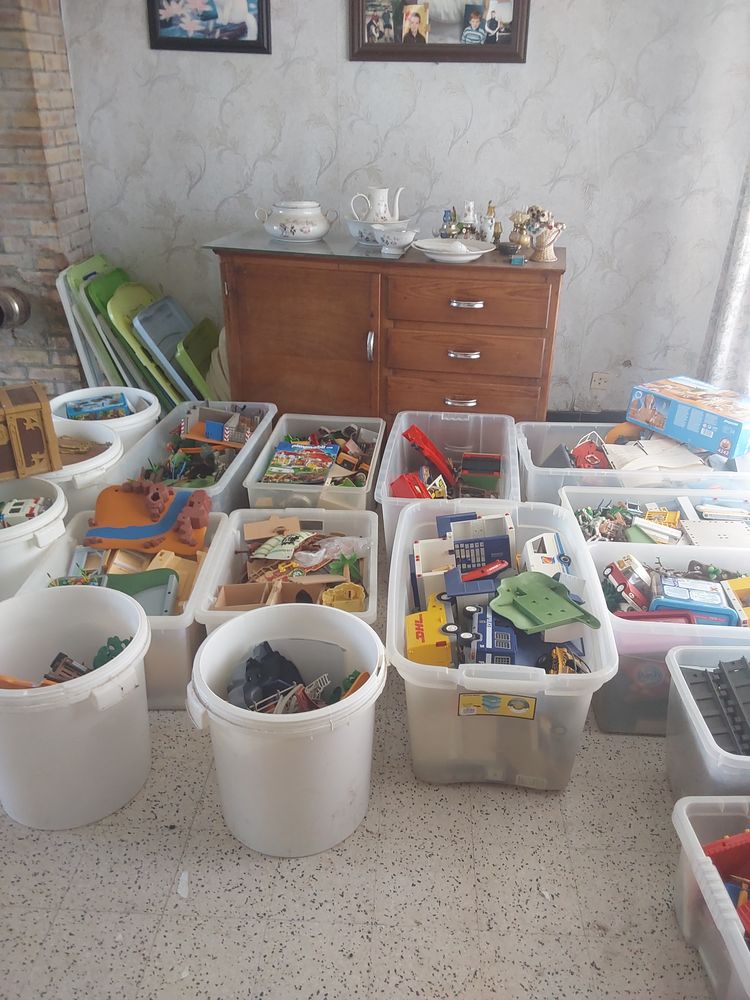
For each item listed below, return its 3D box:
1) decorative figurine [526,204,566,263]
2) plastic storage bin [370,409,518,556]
[{"bbox_3d":[0.630,-0.979,2.970,0.141,0.187,0.120,6,27,11],"label":"decorative figurine"},{"bbox_3d":[0.253,-0.004,2.736,0.418,0.340,0.706,4,27,6],"label":"plastic storage bin"}]

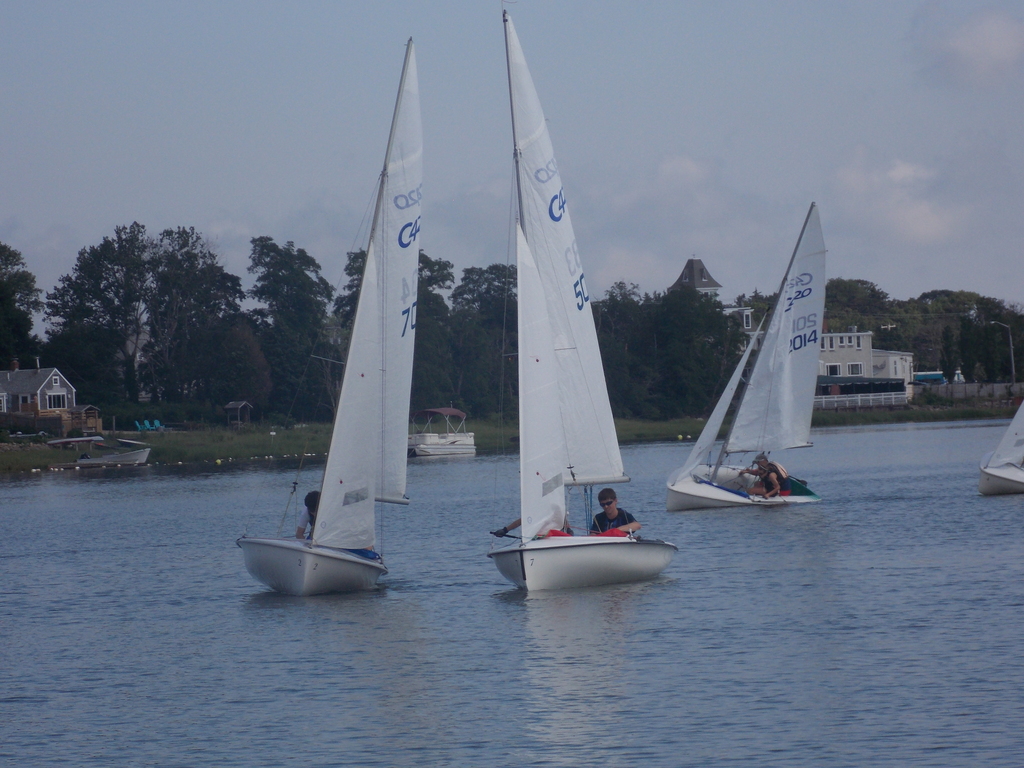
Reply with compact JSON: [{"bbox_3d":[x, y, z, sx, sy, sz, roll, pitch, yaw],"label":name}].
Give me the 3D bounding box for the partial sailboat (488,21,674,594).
[{"bbox_3d":[0.345,-0.879,53.601,1.660,6.400,4.250,-7,-1,15],"label":"partial sailboat"}]

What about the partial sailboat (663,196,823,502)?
[{"bbox_3d":[5.080,-0.536,95.489,1.660,6.400,4.250,28,18,35],"label":"partial sailboat"}]

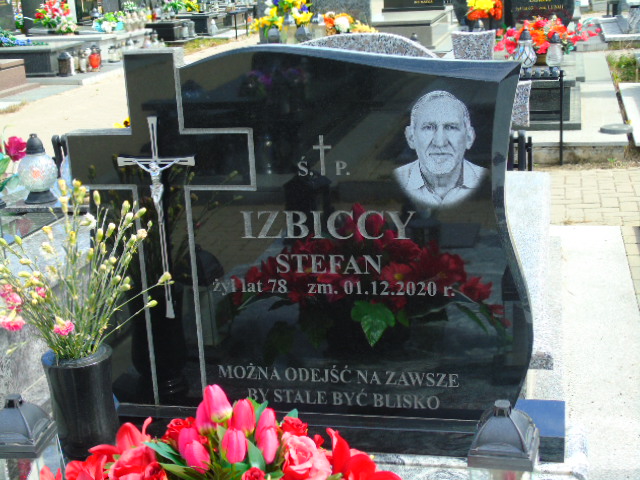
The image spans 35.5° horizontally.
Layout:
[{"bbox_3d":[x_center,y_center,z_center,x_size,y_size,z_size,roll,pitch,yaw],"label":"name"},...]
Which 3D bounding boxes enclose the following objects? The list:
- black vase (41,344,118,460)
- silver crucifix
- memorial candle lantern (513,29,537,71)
[{"bbox_3d":[-0.468,0.338,1.993,0.138,0.234,0.138,0,15,13],"label":"black vase"},{"bbox_3d":[-0.323,-0.045,2.039,0.167,0.421,0.035,0,15,13],"label":"silver crucifix"},{"bbox_3d":[1.659,-1.534,8.050,0.175,0.330,0.175,0,15,13],"label":"memorial candle lantern"}]

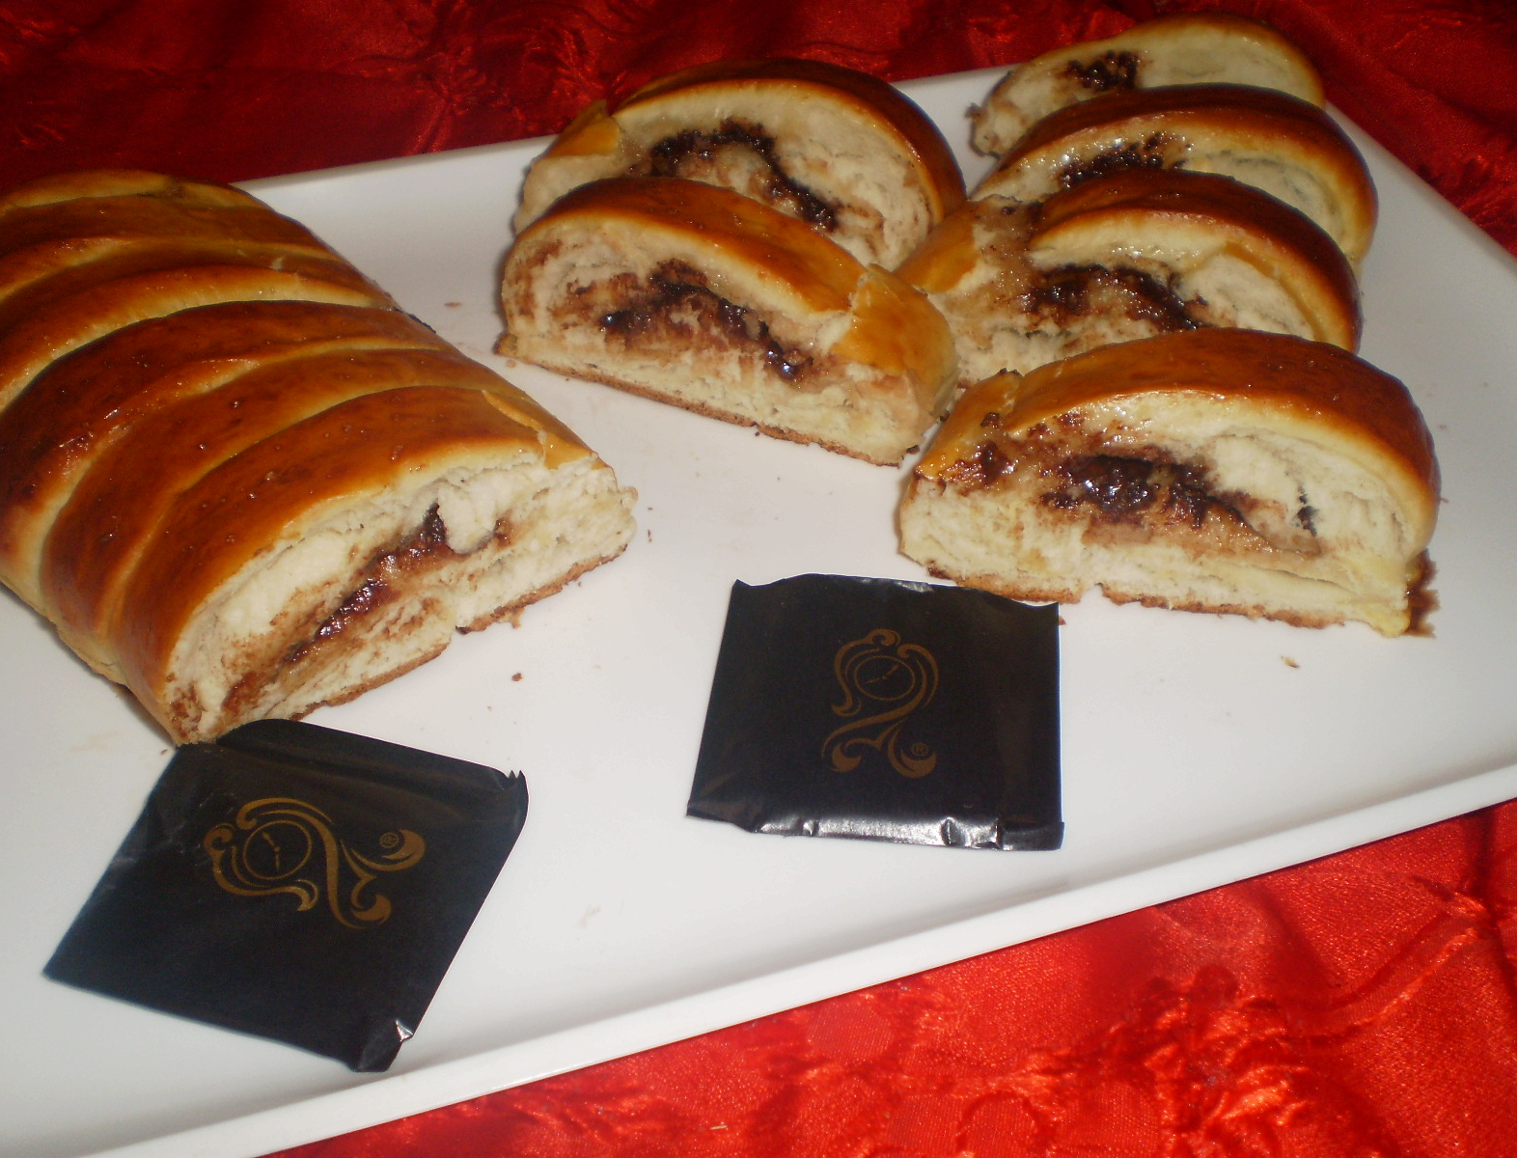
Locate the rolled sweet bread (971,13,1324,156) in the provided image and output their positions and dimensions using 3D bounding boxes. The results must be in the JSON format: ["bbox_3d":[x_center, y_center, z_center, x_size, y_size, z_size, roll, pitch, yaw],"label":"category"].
[{"bbox_3d":[0.094,-0.117,0.378,0.084,0.034,0.015,0,43,1],"label":"rolled sweet bread"}]

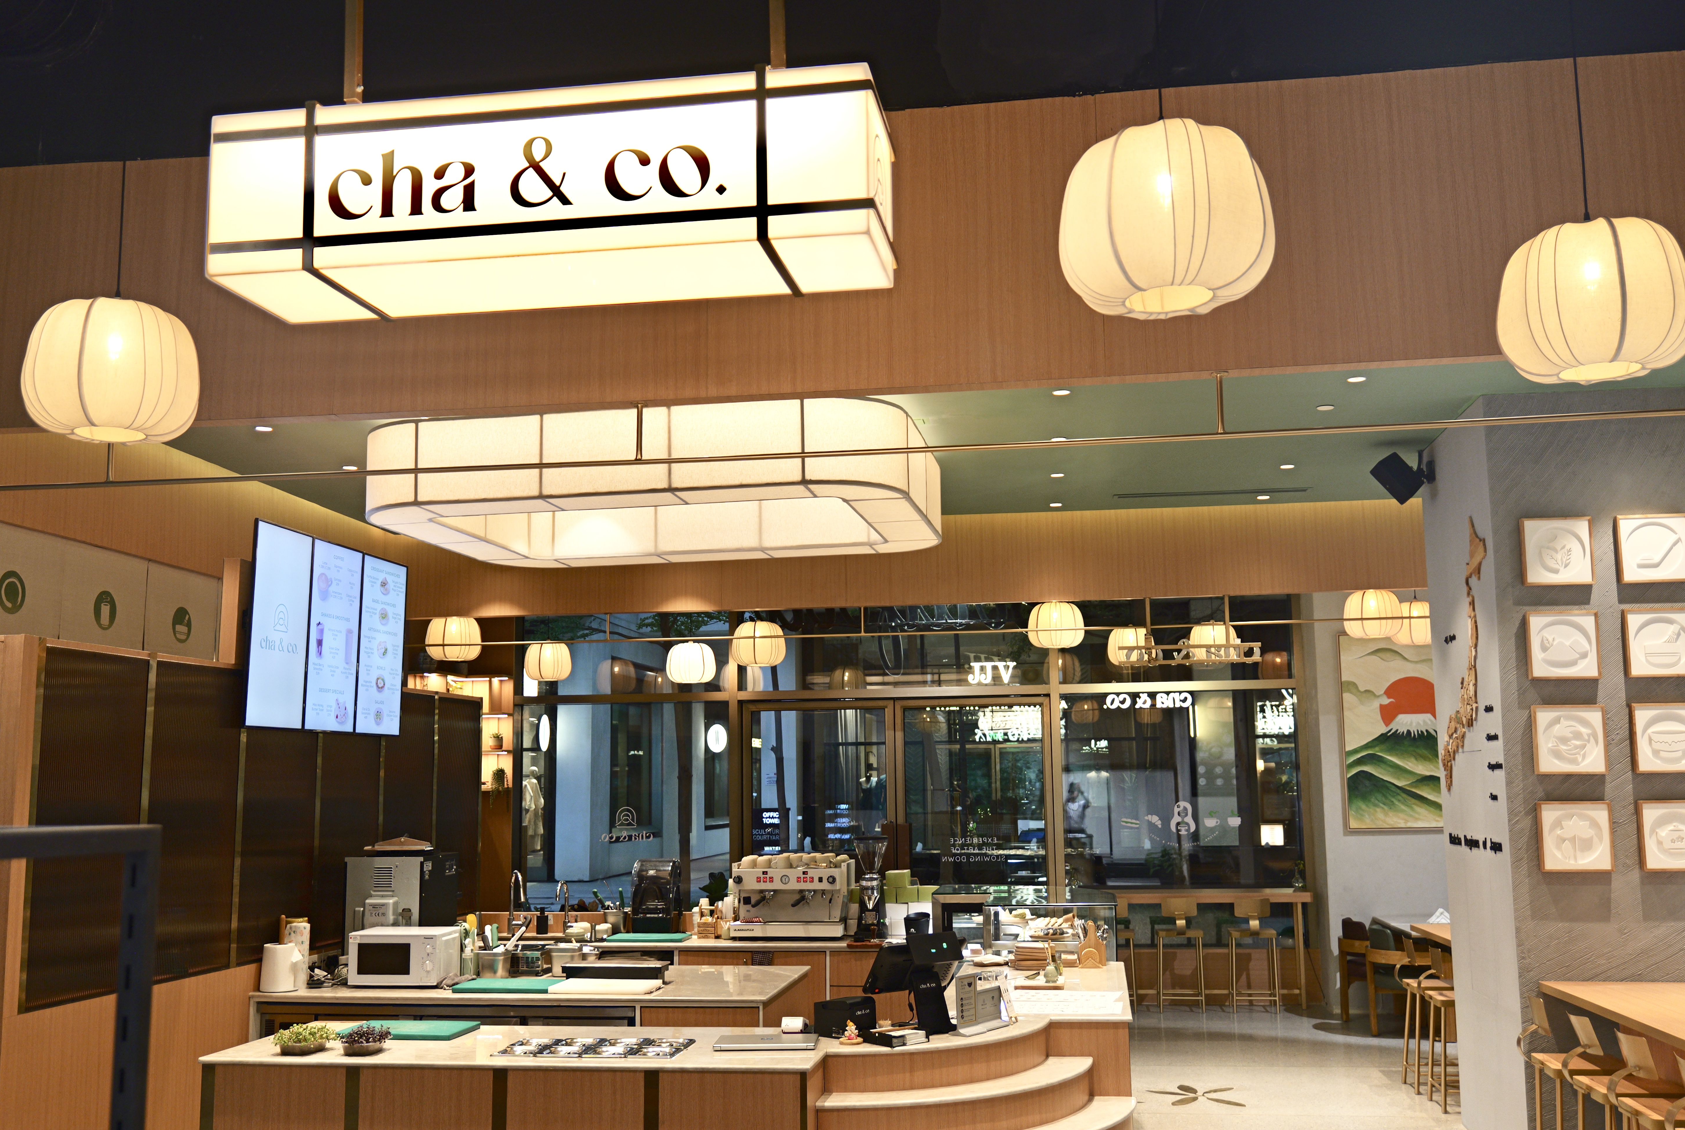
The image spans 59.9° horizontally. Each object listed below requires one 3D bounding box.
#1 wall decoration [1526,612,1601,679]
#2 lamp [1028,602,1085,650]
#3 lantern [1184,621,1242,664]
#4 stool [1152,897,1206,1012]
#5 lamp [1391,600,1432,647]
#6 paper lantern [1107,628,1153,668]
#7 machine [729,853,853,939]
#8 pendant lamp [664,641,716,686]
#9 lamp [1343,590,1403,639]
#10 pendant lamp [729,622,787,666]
[{"bbox_3d":[3.370,0.376,6.826,0.306,0.308,0.035,-2,-9,9],"label":"wall decoration"},{"bbox_3d":[1.551,0.441,10.580,0.410,0.345,0.410,-2,-8,9],"label":"lamp"},{"bbox_3d":[3.060,0.649,12.020,0.415,0.350,0.415,-2,-9,8],"label":"lantern"},{"bbox_3d":[2.712,3.126,11.738,0.370,0.880,0.420,-2,-8,9],"label":"stool"},{"bbox_3d":[4.323,0.440,11.012,0.400,0.330,0.400,-2,-9,9],"label":"lamp"},{"bbox_3d":[2.378,0.674,12.058,0.390,0.325,0.390,-2,-9,9],"label":"paper lantern"},{"bbox_3d":[-0.302,2.096,9.266,0.710,0.480,0.550,-2,-9,8],"label":"machine"},{"bbox_3d":[-1.248,0.819,12.117,0.410,0.345,0.410,-1,-8,0],"label":"pendant lamp"},{"bbox_3d":[3.714,0.343,10.231,0.420,0.350,0.420,-2,-9,8],"label":"lamp"},{"bbox_3d":[-0.618,0.588,10.889,0.415,0.350,0.415,-2,-9,8],"label":"pendant lamp"}]

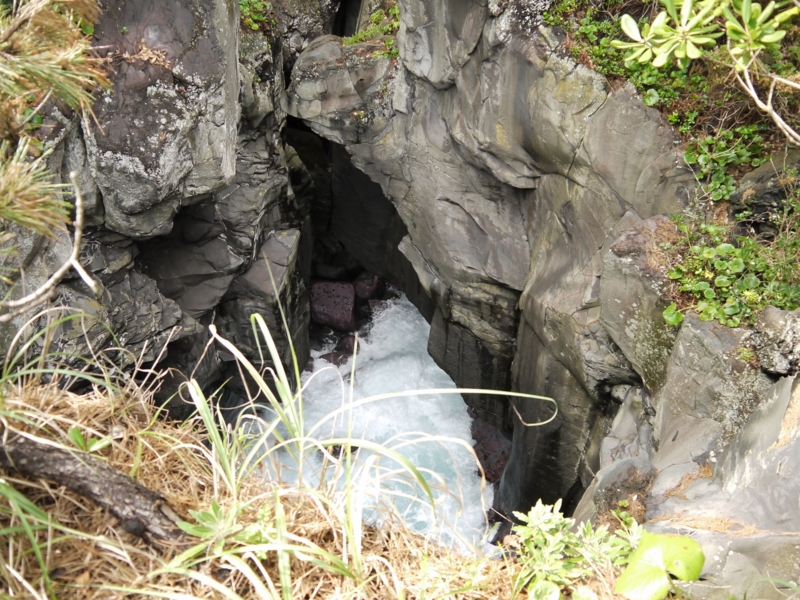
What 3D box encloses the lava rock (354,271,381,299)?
[{"bbox_3d":[-0.581,-0.253,12.050,0.470,0.380,0.420,0,37,0],"label":"lava rock"}]

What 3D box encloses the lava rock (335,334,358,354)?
[{"bbox_3d":[-0.896,0.748,10.888,0.380,0.280,0.330,0,37,0],"label":"lava rock"}]

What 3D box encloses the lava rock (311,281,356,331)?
[{"bbox_3d":[-1.164,0.126,11.481,0.760,0.520,0.720,6,37,8],"label":"lava rock"}]

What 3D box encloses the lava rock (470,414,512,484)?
[{"bbox_3d":[1.288,2.055,9.071,0.620,0.480,0.820,7,38,10],"label":"lava rock"}]

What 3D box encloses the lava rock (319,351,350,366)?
[{"bbox_3d":[-1.080,0.968,10.713,0.480,0.200,0.300,0,37,0],"label":"lava rock"}]

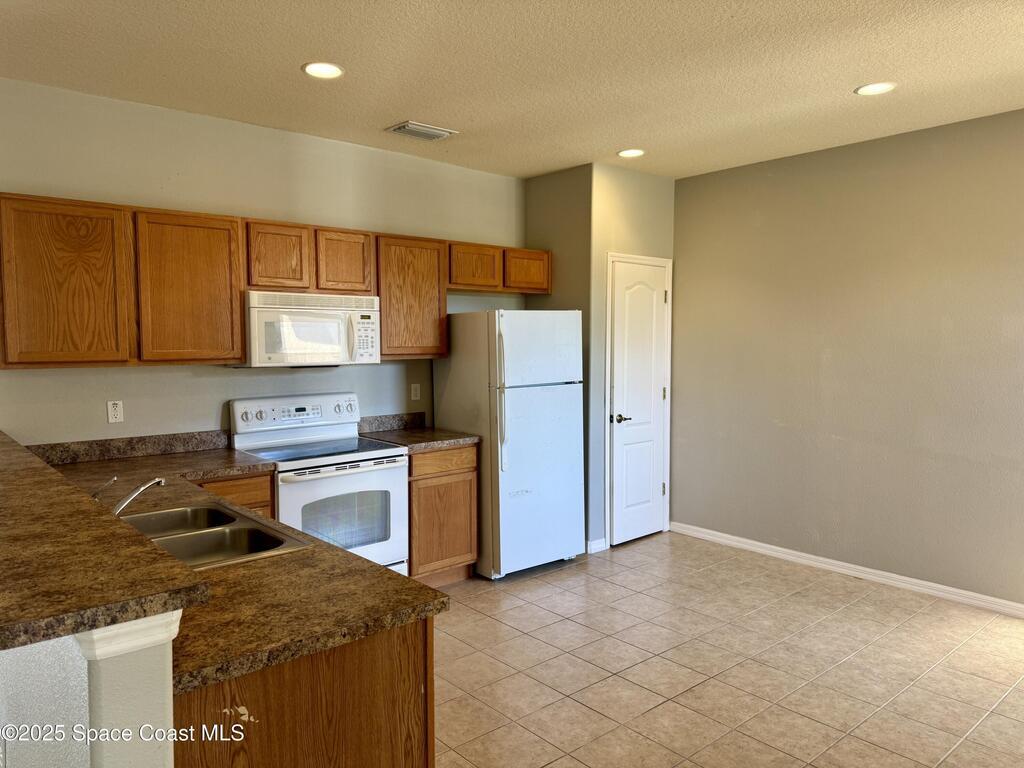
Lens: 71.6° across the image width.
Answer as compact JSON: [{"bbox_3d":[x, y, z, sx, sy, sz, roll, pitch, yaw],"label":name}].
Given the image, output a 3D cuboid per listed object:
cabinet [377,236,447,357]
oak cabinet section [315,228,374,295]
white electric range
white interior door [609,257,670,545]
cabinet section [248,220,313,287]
[{"bbox_3d":[-0.720,-0.535,4.524,0.523,0.747,0.338,-3,5,-41],"label":"cabinet"},{"bbox_3d":[-1.051,-0.700,4.167,0.377,0.365,0.325,-3,5,-40],"label":"oak cabinet section"},{"bbox_3d":[-1.079,0.680,4.028,0.768,1.192,0.697,-3,5,-41],"label":"white electric range"},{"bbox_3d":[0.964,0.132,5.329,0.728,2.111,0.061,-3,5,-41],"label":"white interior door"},{"bbox_3d":[-1.343,-0.683,3.918,0.374,0.365,0.325,-3,5,-40],"label":"cabinet section"}]

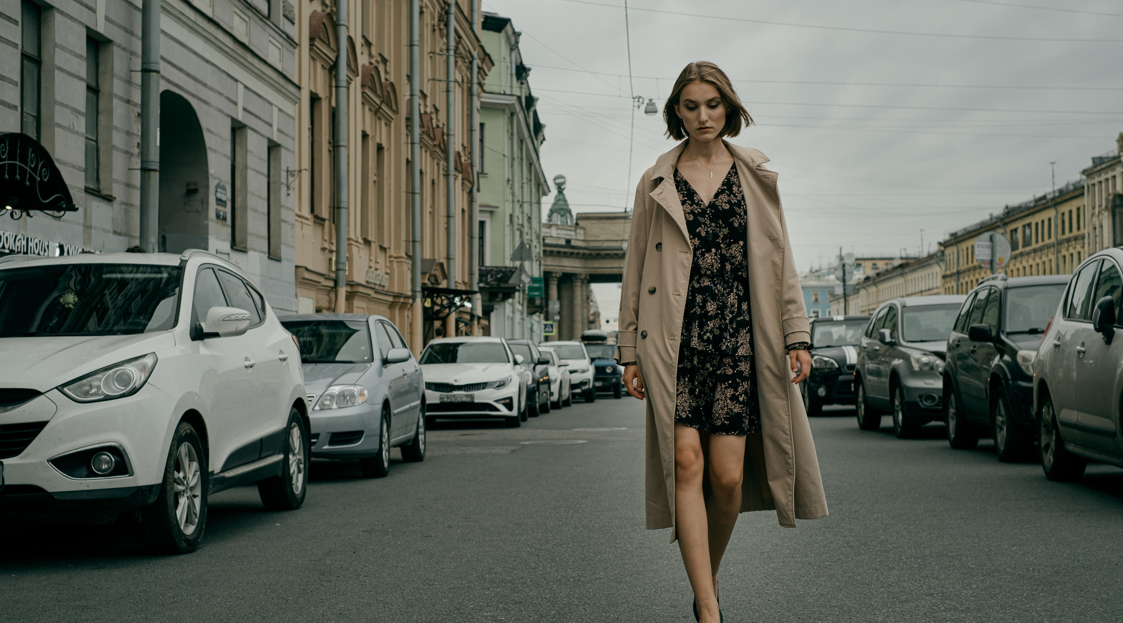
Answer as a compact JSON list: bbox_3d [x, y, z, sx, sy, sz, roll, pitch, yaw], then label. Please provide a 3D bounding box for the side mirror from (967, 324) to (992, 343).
[{"bbox_3d":[3.890,0.200,15.400,0.205,0.175,0.140,0,-2,6],"label":"side mirror"}]

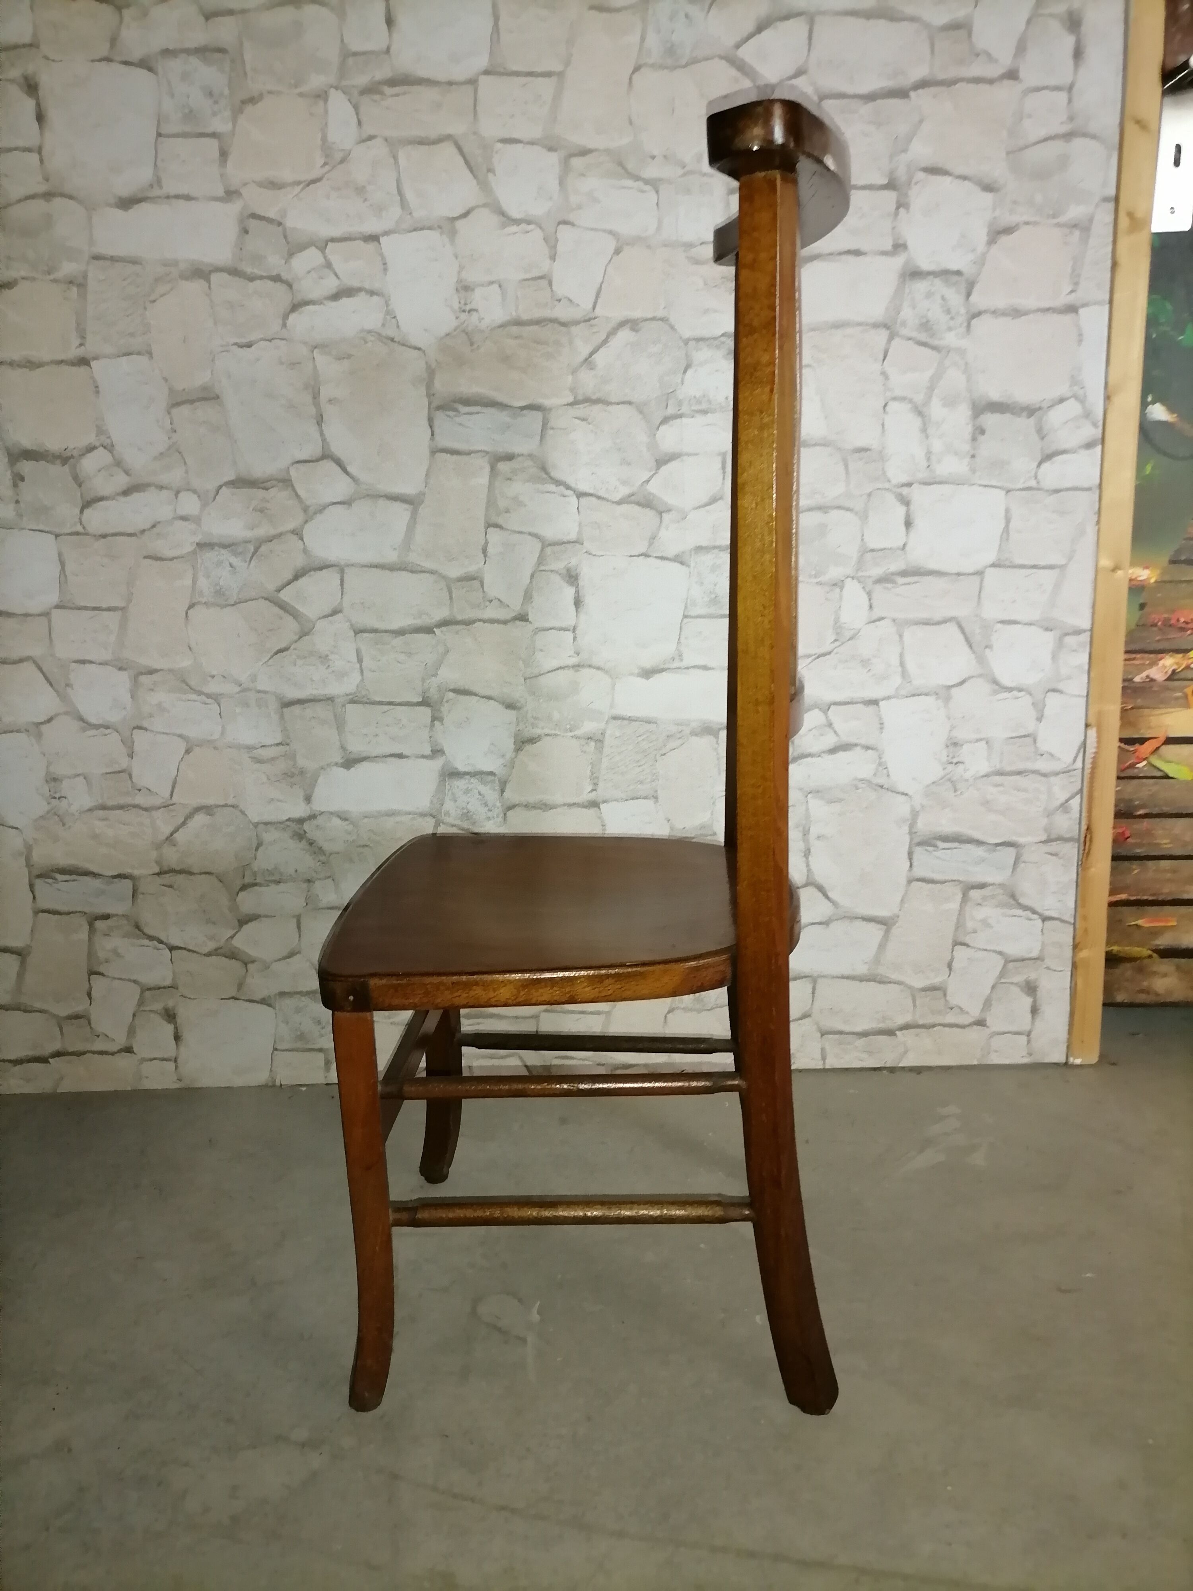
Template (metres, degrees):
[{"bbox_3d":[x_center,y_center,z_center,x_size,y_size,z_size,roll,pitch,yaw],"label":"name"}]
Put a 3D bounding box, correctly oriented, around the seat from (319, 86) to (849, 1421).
[{"bbox_3d":[-0.005,0.002,1.011,0.434,0.945,0.364,-1,15,6],"label":"seat"}]

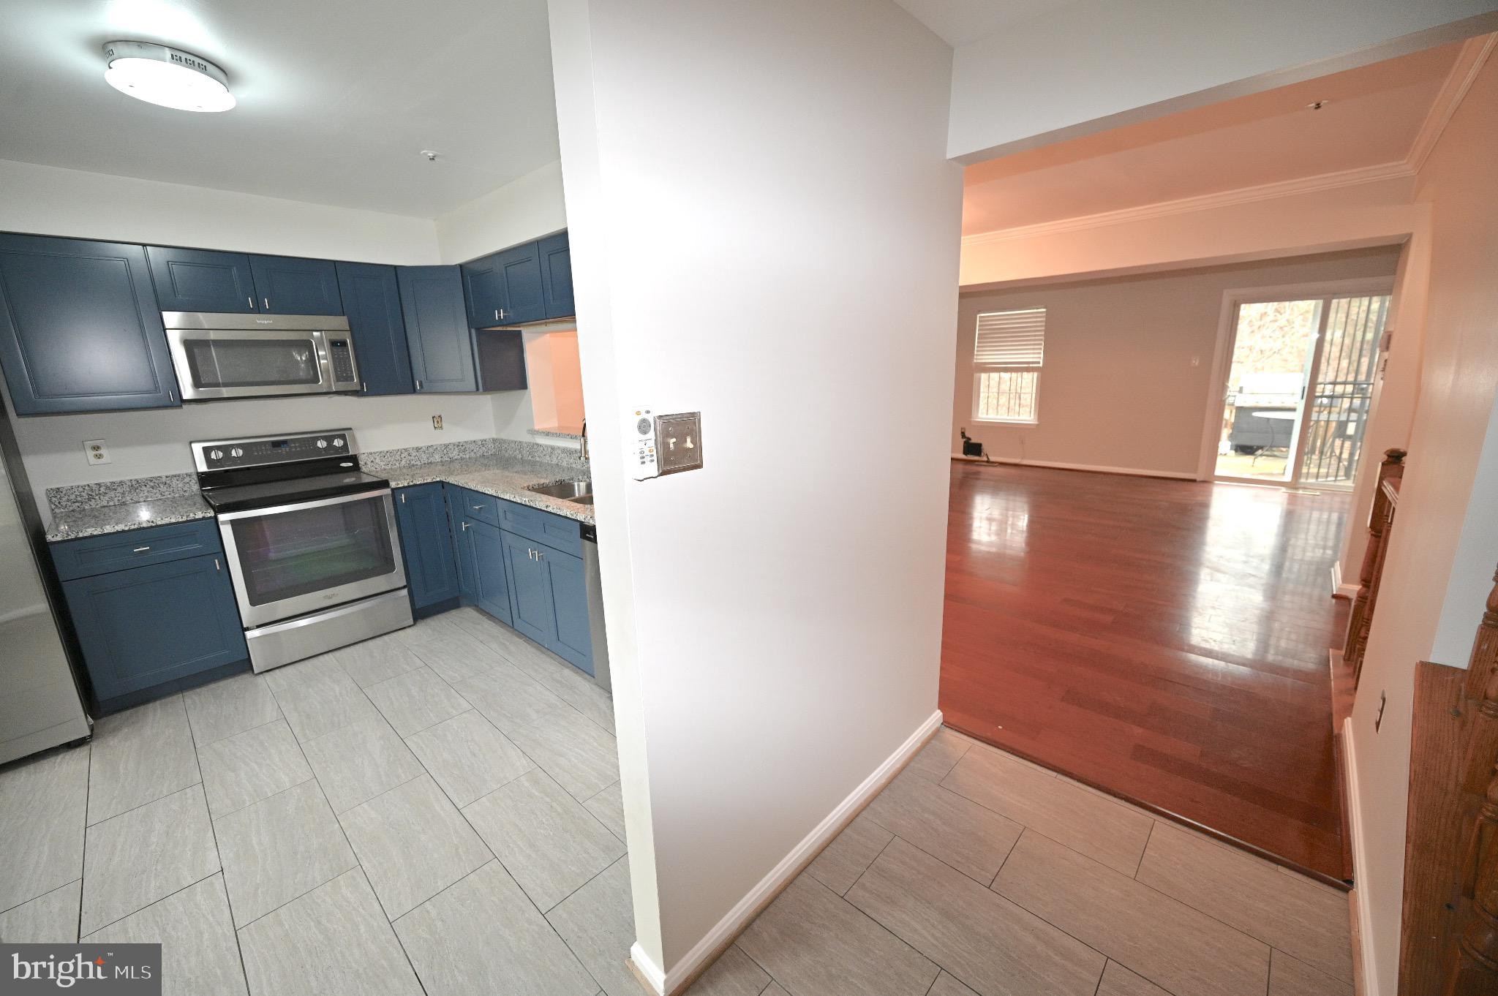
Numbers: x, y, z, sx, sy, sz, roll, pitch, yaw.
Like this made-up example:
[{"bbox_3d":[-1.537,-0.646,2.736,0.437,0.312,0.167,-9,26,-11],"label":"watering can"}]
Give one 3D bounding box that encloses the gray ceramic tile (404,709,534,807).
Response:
[{"bbox_3d":[-1.141,1.043,2.369,0.608,0.010,0.300,10,17,42],"label":"gray ceramic tile"}]

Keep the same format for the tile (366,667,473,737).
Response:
[{"bbox_3d":[-1.608,0.976,2.814,0.614,0.010,0.307,10,18,42],"label":"tile"}]

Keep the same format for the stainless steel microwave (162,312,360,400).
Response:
[{"bbox_3d":[-2.658,-0.774,3.199,0.405,0.413,0.758,10,18,42],"label":"stainless steel microwave"}]

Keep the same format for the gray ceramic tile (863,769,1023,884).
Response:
[{"bbox_3d":[0.640,1.094,1.975,0.460,0.010,0.307,10,18,42],"label":"gray ceramic tile"}]

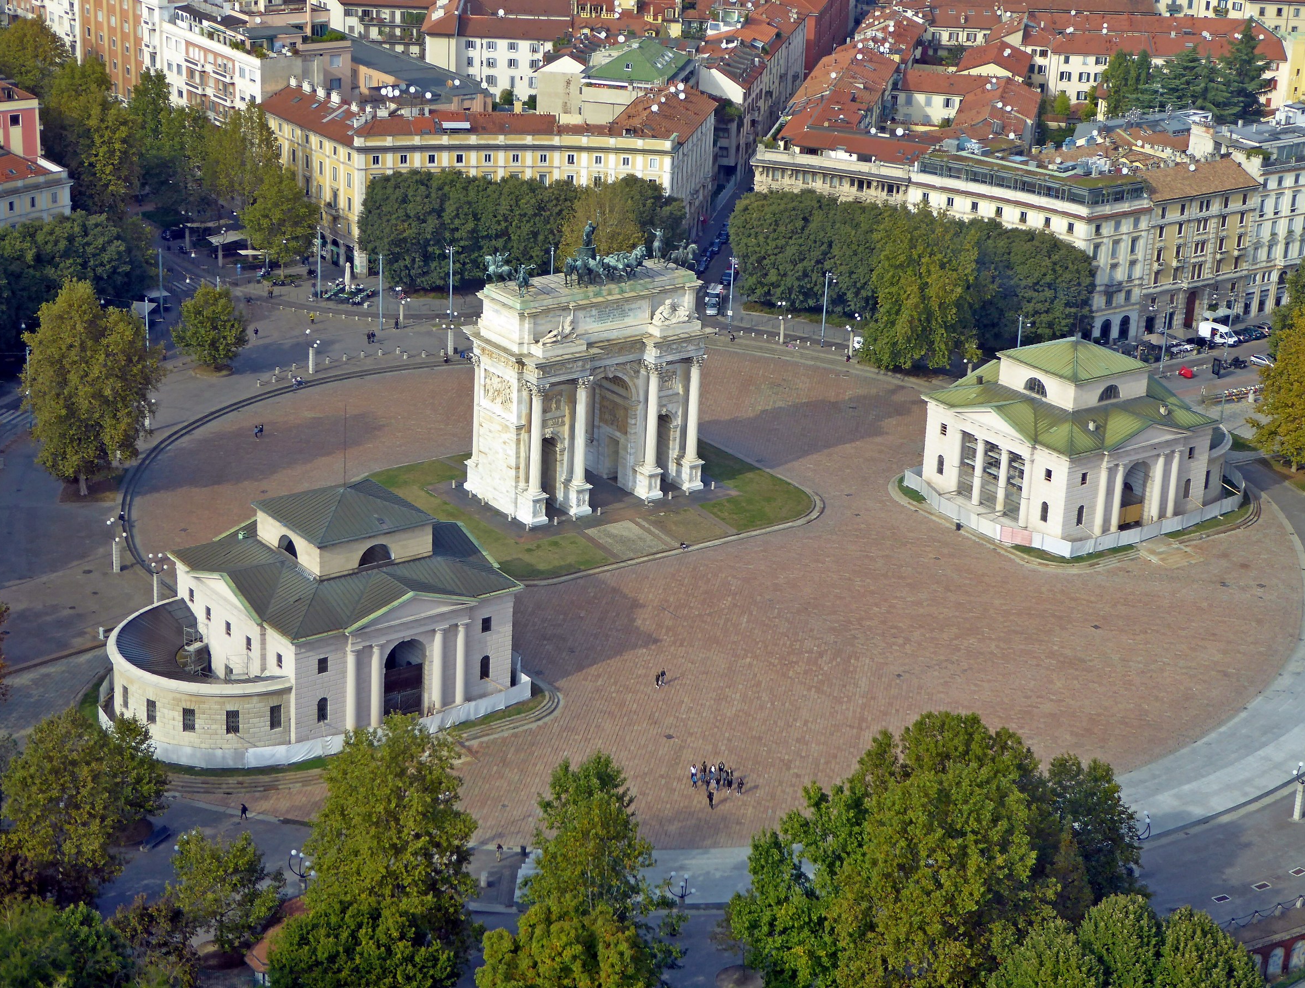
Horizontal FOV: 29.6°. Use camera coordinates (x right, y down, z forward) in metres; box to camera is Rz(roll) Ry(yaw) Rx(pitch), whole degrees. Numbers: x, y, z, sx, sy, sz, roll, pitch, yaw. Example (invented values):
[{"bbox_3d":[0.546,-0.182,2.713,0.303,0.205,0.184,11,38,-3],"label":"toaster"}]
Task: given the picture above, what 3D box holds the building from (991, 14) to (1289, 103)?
[{"bbox_3d":[96.634,-83.975,489.865,55.000,16.500,30.000,0,21,-9],"label":"building"}]

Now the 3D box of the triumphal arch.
[{"bbox_3d":[-7.015,-14.544,275.864,25.200,29.800,14.200,-13,26,-36],"label":"triumphal arch"}]

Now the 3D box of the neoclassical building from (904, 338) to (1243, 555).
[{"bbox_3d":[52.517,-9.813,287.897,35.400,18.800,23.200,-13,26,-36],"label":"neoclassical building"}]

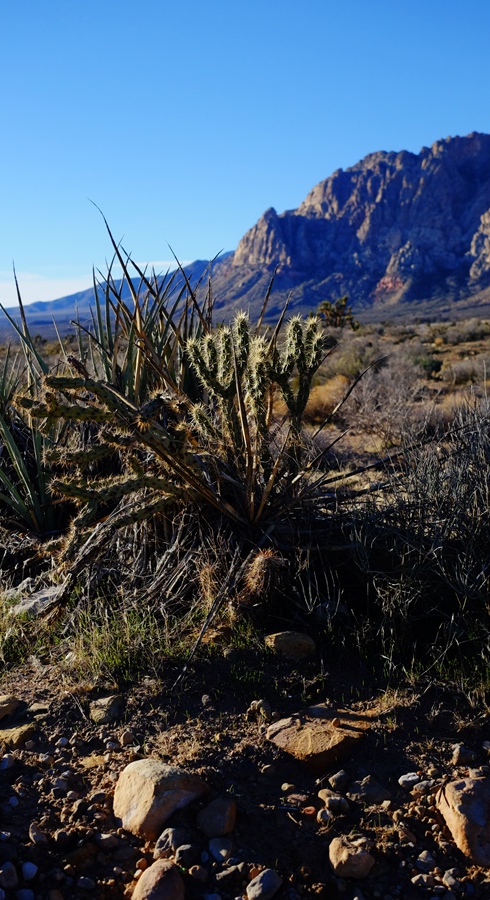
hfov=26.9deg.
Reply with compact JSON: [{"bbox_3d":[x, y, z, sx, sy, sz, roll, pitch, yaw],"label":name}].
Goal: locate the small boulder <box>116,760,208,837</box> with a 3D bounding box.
[{"bbox_3d":[-0.222,0.925,2.720,0.250,0.150,0.190,0,7,0],"label":"small boulder"}]

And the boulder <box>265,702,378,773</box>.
[{"bbox_3d":[0.219,0.814,2.900,0.310,0.120,0.240,0,7,0],"label":"boulder"}]

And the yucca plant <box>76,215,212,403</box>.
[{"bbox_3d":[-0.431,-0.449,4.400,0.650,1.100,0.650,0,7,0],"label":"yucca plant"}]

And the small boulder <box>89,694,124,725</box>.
[{"bbox_3d":[-0.408,0.765,3.020,0.100,0.065,0.090,0,7,0],"label":"small boulder"}]

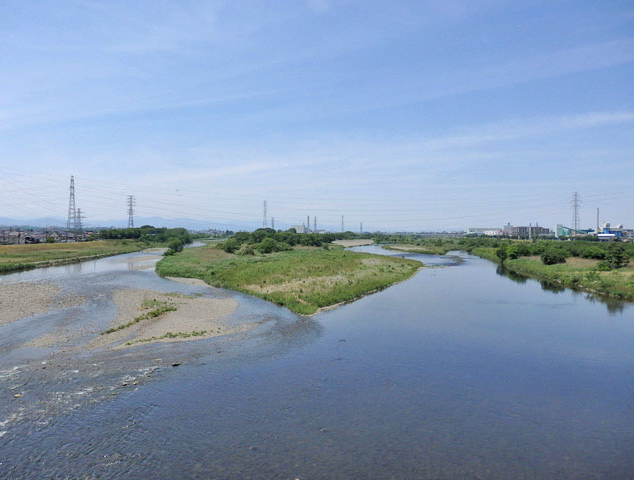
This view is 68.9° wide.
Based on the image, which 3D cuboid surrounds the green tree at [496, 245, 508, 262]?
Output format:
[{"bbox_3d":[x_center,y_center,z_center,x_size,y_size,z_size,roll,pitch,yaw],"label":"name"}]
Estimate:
[{"bbox_3d":[71.850,5.260,180.000,4.600,7.000,4.600,0,1,0],"label":"green tree"}]

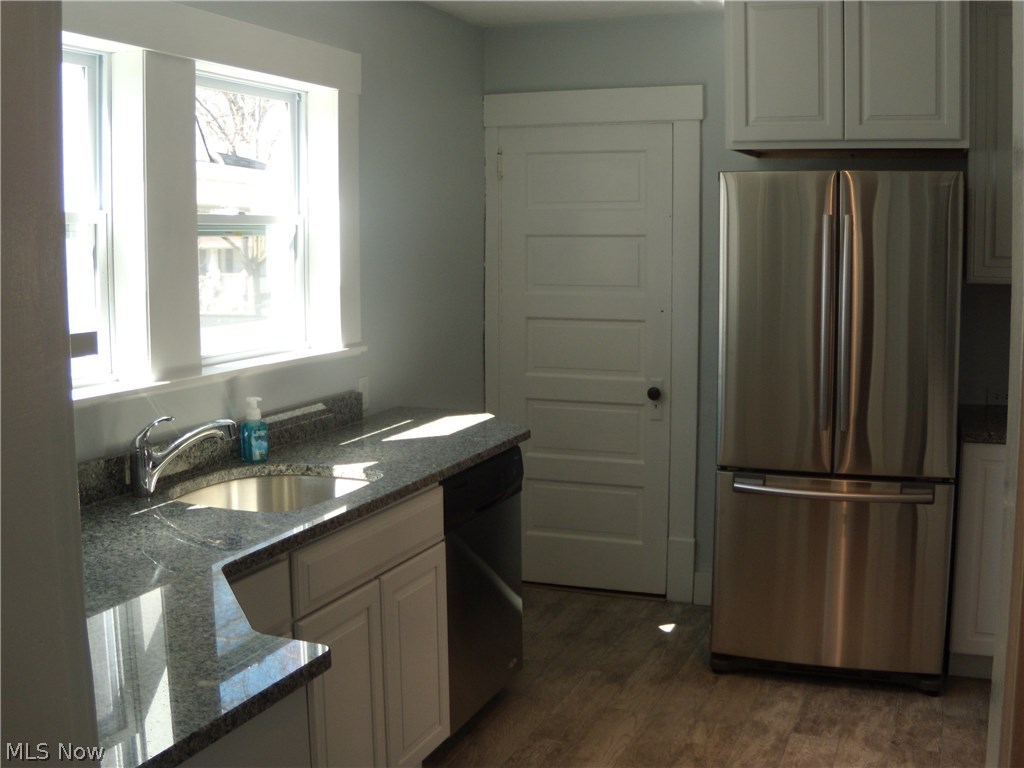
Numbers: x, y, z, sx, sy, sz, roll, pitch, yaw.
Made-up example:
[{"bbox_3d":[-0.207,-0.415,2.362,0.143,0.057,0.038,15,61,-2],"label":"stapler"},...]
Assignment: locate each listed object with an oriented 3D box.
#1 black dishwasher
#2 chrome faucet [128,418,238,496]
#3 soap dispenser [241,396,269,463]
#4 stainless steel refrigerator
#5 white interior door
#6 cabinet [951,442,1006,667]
[{"bbox_3d":[-0.339,0.656,3.458,0.605,0.845,0.585,3,8,22],"label":"black dishwasher"},{"bbox_3d":[-0.834,0.182,2.709,0.260,0.196,0.055,0,7,5],"label":"chrome faucet"},{"bbox_3d":[-0.755,0.133,3.135,0.050,0.183,0.070,5,9,35],"label":"soap dispenser"},{"bbox_3d":[1.184,0.141,3.954,0.765,1.765,0.780,2,8,17],"label":"stainless steel refrigerator"},{"bbox_3d":[0.313,-0.093,4.683,0.765,2.026,0.045,2,8,18],"label":"white interior door"},{"bbox_3d":[1.828,0.578,3.904,0.430,0.846,0.600,2,8,18],"label":"cabinet"}]

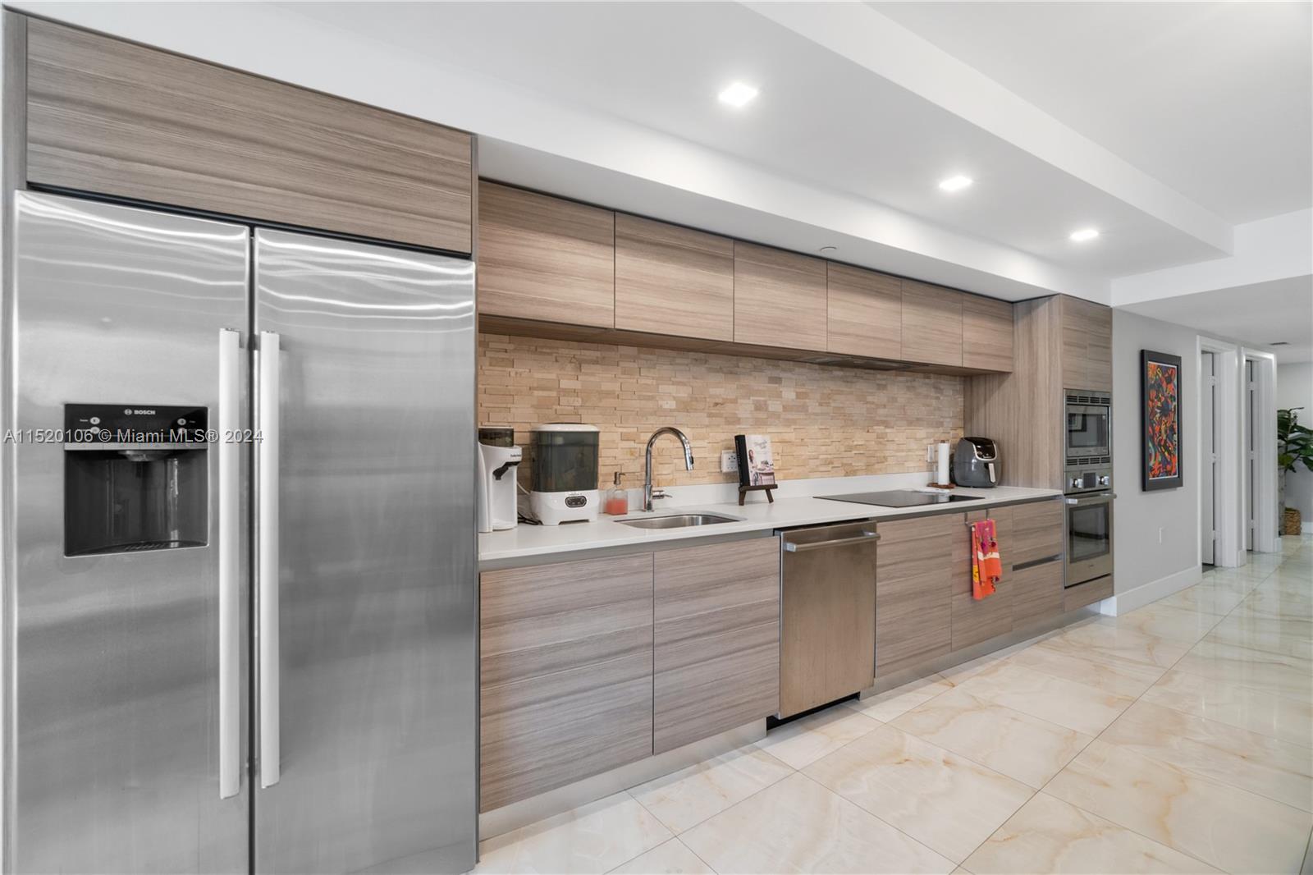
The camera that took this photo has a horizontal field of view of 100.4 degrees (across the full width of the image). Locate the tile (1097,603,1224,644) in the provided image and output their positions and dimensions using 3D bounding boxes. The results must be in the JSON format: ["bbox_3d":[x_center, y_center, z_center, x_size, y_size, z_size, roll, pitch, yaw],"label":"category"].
[{"bbox_3d":[3.442,1.301,3.833,0.603,0.010,0.603,0,0,-36],"label":"tile"}]

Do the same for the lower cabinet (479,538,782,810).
[{"bbox_3d":[-0.165,0.773,2.224,1.210,0.726,0.610,0,0,-30],"label":"lower cabinet"}]

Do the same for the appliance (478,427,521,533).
[{"bbox_3d":[-0.698,0.168,2.234,0.260,0.410,0.200,0,0,14],"label":"appliance"}]

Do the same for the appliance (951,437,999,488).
[{"bbox_3d":[2.212,0.169,3.796,0.265,0.338,0.310,0,0,-4],"label":"appliance"}]

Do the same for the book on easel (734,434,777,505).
[{"bbox_3d":[0.524,0.173,2.928,0.250,0.367,0.130,0,0,-30],"label":"book on easel"}]

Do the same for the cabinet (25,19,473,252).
[{"bbox_3d":[-1.133,-0.740,1.712,0.940,0.365,0.650,0,0,-30],"label":"cabinet"}]

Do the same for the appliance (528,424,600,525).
[{"bbox_3d":[-0.393,0.148,2.348,0.250,0.420,0.220,0,0,-30],"label":"appliance"}]

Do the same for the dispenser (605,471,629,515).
[{"bbox_3d":[-0.181,0.260,2.565,0.080,0.196,0.080,0,0,-40],"label":"dispenser"}]

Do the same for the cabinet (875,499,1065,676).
[{"bbox_3d":[1.665,0.768,3.300,1.820,0.726,0.610,0,0,-30],"label":"cabinet"}]

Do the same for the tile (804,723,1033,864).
[{"bbox_3d":[0.976,1.301,2.064,0.603,0.010,0.603,0,0,-36],"label":"tile"}]

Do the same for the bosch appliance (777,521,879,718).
[{"bbox_3d":[0.638,0.814,2.667,0.600,0.820,0.620,0,0,-30],"label":"bosch appliance"}]

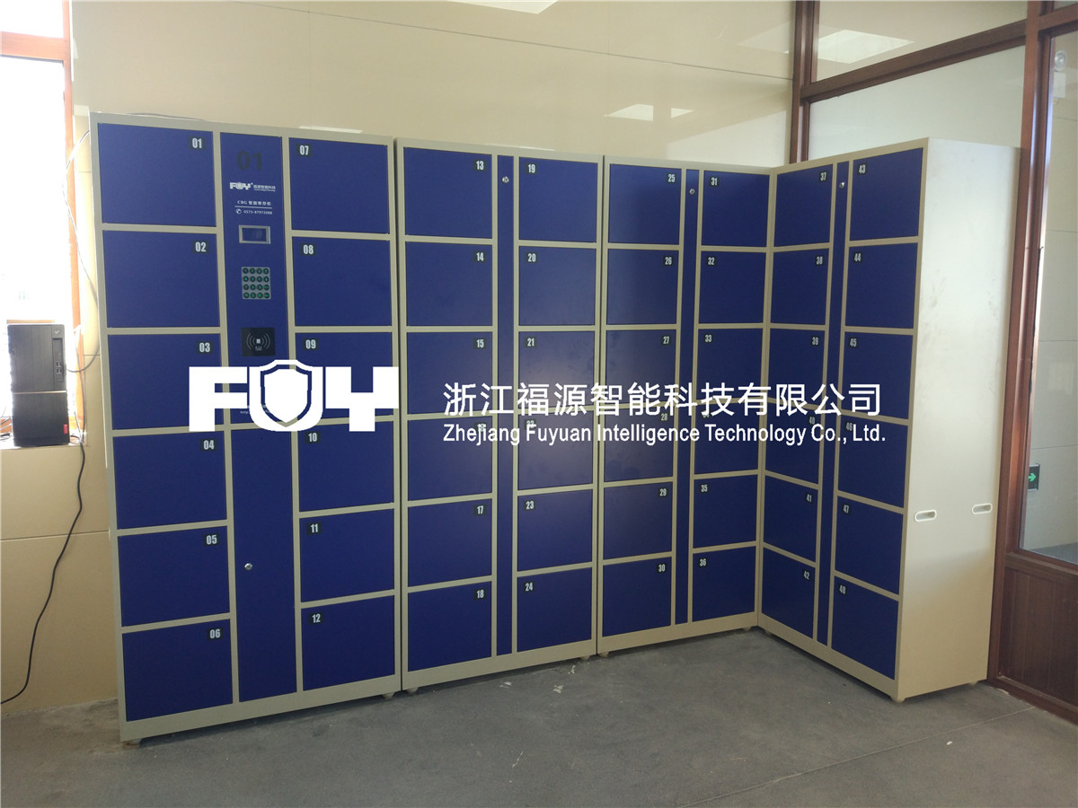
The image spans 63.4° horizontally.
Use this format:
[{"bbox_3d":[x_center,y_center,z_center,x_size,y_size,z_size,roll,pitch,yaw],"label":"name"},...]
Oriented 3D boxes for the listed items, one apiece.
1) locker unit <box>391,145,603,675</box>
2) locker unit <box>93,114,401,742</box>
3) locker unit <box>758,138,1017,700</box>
[{"bbox_3d":[-0.204,0.041,3.200,0.746,1.852,0.415,-3,7,-24],"label":"locker unit"},{"bbox_3d":[-0.938,0.075,2.869,0.855,1.852,0.415,-3,7,-24],"label":"locker unit"},{"bbox_3d":[1.242,0.045,3.221,0.415,1.852,0.731,-3,7,-24],"label":"locker unit"}]

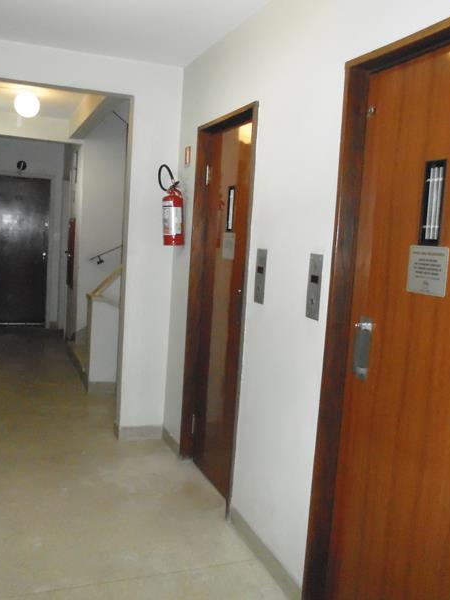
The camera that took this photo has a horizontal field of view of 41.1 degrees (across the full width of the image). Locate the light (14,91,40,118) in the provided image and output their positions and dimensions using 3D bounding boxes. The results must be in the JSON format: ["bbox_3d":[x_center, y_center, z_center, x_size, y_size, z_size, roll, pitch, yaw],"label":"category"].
[{"bbox_3d":[-1.677,-1.650,5.076,0.222,0.229,0.222,1,7,-21],"label":"light"}]

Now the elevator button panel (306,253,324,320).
[{"bbox_3d":[0.340,-0.050,2.302,0.015,0.248,0.098,1,7,-21],"label":"elevator button panel"}]

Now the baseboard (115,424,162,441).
[{"bbox_3d":[-0.580,0.933,4.187,0.325,0.086,0.025,1,7,-21],"label":"baseboard"}]

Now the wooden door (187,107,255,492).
[{"bbox_3d":[0.005,0.059,3.426,0.045,2.043,0.776,1,7,-21],"label":"wooden door"}]

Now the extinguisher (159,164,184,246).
[{"bbox_3d":[-0.362,-0.626,3.979,0.172,0.526,0.160,1,7,-21],"label":"extinguisher"}]

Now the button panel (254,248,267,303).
[{"bbox_3d":[0.161,-0.106,2.766,0.015,0.248,0.104,1,7,-21],"label":"button panel"}]

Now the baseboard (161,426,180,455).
[{"bbox_3d":[-0.365,0.961,4.071,0.018,0.080,0.392,1,7,-21],"label":"baseboard"}]

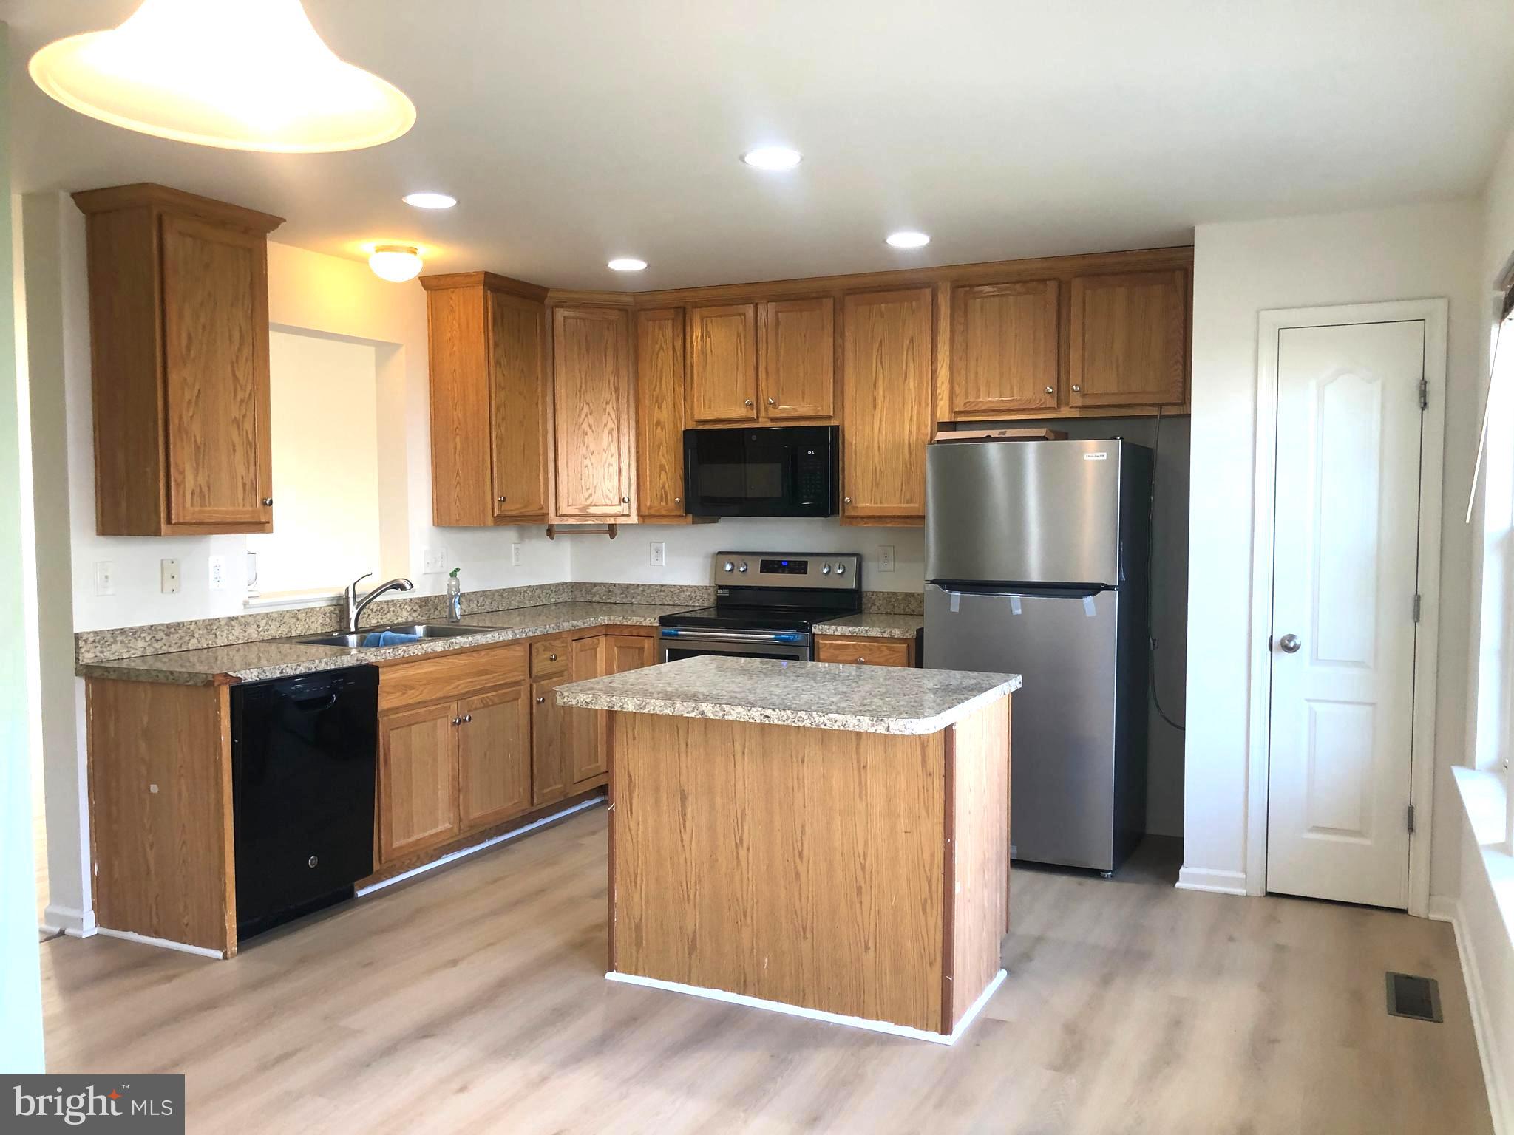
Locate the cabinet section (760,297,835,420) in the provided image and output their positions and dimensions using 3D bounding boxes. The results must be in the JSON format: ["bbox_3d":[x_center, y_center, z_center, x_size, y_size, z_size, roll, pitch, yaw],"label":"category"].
[{"bbox_3d":[0.252,-0.951,5.705,0.367,0.540,0.320,1,3,26],"label":"cabinet section"}]

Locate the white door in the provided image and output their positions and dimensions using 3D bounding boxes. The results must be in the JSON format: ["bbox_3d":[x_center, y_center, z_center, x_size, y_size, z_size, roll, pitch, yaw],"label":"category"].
[{"bbox_3d":[2.079,0.176,4.346,0.454,2.051,0.040,1,3,26],"label":"white door"}]

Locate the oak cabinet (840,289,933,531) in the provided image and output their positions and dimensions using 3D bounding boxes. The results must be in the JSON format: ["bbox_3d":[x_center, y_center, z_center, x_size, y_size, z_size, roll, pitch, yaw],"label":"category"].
[{"bbox_3d":[0.656,-0.721,5.607,0.451,1.061,0.338,1,3,26],"label":"oak cabinet"}]

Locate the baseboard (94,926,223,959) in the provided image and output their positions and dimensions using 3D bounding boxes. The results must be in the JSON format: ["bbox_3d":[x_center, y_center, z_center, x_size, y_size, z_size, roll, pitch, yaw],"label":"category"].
[{"bbox_3d":[-1.942,1.223,3.985,0.562,0.022,0.020,1,3,26],"label":"baseboard"}]

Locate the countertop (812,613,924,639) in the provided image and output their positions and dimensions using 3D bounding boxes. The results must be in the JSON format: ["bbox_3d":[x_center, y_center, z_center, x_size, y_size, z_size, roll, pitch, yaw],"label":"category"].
[{"bbox_3d":[0.591,0.260,5.521,0.463,0.043,0.635,1,3,26],"label":"countertop"}]

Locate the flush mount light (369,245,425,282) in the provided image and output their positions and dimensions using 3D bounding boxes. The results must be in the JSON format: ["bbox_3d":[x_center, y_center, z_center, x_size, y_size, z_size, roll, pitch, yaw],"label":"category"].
[{"bbox_3d":[-1.413,-1.187,4.810,0.214,0.125,0.214,0,3,0],"label":"flush mount light"}]

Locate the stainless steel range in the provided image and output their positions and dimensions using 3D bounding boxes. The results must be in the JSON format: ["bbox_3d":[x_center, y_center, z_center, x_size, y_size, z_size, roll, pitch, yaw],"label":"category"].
[{"bbox_3d":[0.022,0.543,5.631,0.757,1.191,0.682,1,3,26],"label":"stainless steel range"}]

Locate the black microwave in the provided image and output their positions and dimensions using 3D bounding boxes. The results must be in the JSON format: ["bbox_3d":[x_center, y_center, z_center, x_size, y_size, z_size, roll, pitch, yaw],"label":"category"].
[{"bbox_3d":[0.077,-0.450,5.859,0.757,0.407,0.400,1,3,26],"label":"black microwave"}]

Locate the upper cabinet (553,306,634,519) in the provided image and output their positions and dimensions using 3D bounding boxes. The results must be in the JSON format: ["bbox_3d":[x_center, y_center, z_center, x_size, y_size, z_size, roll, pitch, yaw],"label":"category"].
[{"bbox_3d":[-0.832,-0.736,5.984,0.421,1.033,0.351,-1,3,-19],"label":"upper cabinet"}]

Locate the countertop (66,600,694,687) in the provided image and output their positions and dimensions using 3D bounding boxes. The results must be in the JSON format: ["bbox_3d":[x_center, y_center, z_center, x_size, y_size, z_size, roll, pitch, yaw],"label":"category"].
[{"bbox_3d":[-1.192,0.278,5.055,0.927,0.044,2.796,1,3,26],"label":"countertop"}]

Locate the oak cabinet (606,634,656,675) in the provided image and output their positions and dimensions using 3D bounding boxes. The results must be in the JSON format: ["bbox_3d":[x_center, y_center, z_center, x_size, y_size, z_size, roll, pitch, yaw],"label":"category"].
[{"bbox_3d":[-0.439,0.673,5.909,0.301,0.843,0.622,1,3,26],"label":"oak cabinet"}]

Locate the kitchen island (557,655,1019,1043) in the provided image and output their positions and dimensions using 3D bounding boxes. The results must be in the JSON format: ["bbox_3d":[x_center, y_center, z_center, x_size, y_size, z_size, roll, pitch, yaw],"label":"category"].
[{"bbox_3d":[0.125,0.800,3.650,1.114,0.914,0.879,1,3,26],"label":"kitchen island"}]

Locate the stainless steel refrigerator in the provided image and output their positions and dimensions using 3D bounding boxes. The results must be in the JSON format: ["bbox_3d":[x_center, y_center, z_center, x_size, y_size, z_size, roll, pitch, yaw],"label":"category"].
[{"bbox_3d":[1.196,0.332,5.145,0.759,1.685,0.752,2,3,27],"label":"stainless steel refrigerator"}]

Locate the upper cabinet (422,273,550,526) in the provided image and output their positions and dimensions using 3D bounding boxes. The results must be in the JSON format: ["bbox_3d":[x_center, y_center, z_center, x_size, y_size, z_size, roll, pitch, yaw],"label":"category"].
[{"bbox_3d":[-1.238,-0.755,5.725,0.365,1.119,0.499,1,3,26],"label":"upper cabinet"}]

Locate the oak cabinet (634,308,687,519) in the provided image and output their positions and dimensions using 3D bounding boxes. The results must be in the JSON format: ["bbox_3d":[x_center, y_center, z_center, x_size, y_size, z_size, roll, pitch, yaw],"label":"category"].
[{"bbox_3d":[-0.380,-0.737,5.974,0.296,1.033,0.334,1,3,26],"label":"oak cabinet"}]

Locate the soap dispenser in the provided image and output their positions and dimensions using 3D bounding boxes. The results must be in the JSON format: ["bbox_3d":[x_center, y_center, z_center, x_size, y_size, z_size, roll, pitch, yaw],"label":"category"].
[{"bbox_3d":[-1.355,0.124,5.490,0.055,0.237,0.070,1,3,24],"label":"soap dispenser"}]

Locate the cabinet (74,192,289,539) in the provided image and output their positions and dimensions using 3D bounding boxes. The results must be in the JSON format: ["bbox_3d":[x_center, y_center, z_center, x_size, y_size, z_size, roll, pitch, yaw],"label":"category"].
[{"bbox_3d":[-1.927,-0.662,4.151,0.361,1.098,0.545,1,3,26],"label":"cabinet"}]

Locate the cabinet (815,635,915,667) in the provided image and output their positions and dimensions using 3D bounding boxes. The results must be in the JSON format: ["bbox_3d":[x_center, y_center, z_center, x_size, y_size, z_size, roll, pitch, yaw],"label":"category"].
[{"bbox_3d":[0.588,0.698,5.406,0.456,0.843,0.622,1,3,26],"label":"cabinet"}]

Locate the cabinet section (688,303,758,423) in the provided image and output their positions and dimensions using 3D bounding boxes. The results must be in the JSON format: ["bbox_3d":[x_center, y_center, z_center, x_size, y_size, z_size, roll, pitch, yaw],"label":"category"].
[{"bbox_3d":[-0.084,-0.960,5.869,0.359,0.540,0.320,1,3,26],"label":"cabinet section"}]

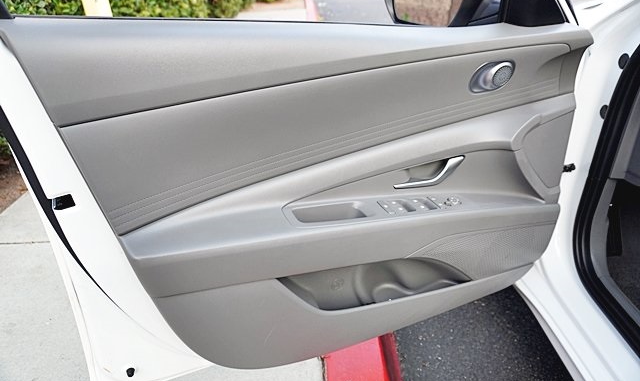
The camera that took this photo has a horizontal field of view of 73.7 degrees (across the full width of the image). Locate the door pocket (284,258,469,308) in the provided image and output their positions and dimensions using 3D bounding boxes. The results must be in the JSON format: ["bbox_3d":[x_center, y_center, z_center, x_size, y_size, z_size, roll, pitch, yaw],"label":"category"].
[{"bbox_3d":[0.115,0.183,0.857,0.390,0.125,0.085,-11,31,-19],"label":"door pocket"}]

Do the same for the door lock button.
[{"bbox_3d":[0.254,0.019,0.818,0.025,0.010,0.020,-11,31,-19],"label":"door lock button"}]

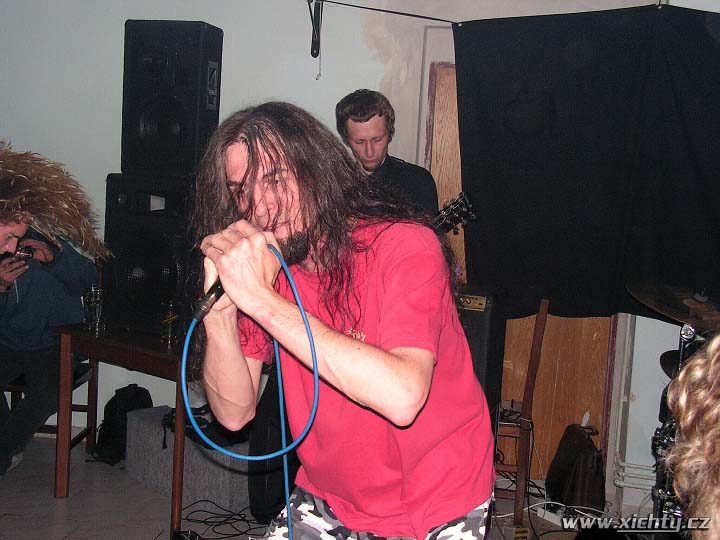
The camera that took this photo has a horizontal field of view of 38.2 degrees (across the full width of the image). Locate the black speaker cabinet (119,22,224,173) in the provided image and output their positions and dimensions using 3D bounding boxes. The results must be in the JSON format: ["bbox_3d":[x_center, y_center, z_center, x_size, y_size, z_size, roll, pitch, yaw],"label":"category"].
[{"bbox_3d":[-0.814,-0.738,4.567,0.352,0.651,0.290,5,7,13],"label":"black speaker cabinet"}]

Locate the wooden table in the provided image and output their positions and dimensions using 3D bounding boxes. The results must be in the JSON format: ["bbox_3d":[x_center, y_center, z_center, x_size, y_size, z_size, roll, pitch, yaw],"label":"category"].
[{"bbox_3d":[-0.798,0.624,4.623,0.770,0.745,0.820,7,8,30],"label":"wooden table"}]

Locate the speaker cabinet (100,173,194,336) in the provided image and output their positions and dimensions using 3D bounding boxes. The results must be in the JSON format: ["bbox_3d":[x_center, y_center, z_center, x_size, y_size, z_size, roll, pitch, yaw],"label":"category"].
[{"bbox_3d":[-0.865,-0.090,4.653,0.420,0.658,0.370,5,7,13],"label":"speaker cabinet"}]

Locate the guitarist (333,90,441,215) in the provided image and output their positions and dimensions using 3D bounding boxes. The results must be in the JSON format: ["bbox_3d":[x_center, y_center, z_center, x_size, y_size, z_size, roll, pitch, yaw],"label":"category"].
[{"bbox_3d":[-0.033,0.278,3.554,0.550,1.760,0.420,4,7,6],"label":"guitarist"}]

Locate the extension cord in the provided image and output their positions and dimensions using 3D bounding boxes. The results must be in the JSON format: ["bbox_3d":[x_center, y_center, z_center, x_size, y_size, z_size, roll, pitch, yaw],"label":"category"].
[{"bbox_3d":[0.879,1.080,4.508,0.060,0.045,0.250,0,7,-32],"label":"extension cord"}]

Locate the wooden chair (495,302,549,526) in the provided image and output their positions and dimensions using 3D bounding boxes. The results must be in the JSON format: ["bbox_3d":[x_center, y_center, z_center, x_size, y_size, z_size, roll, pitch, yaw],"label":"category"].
[{"bbox_3d":[0.549,0.574,4.672,0.500,0.985,0.430,4,7,7],"label":"wooden chair"}]

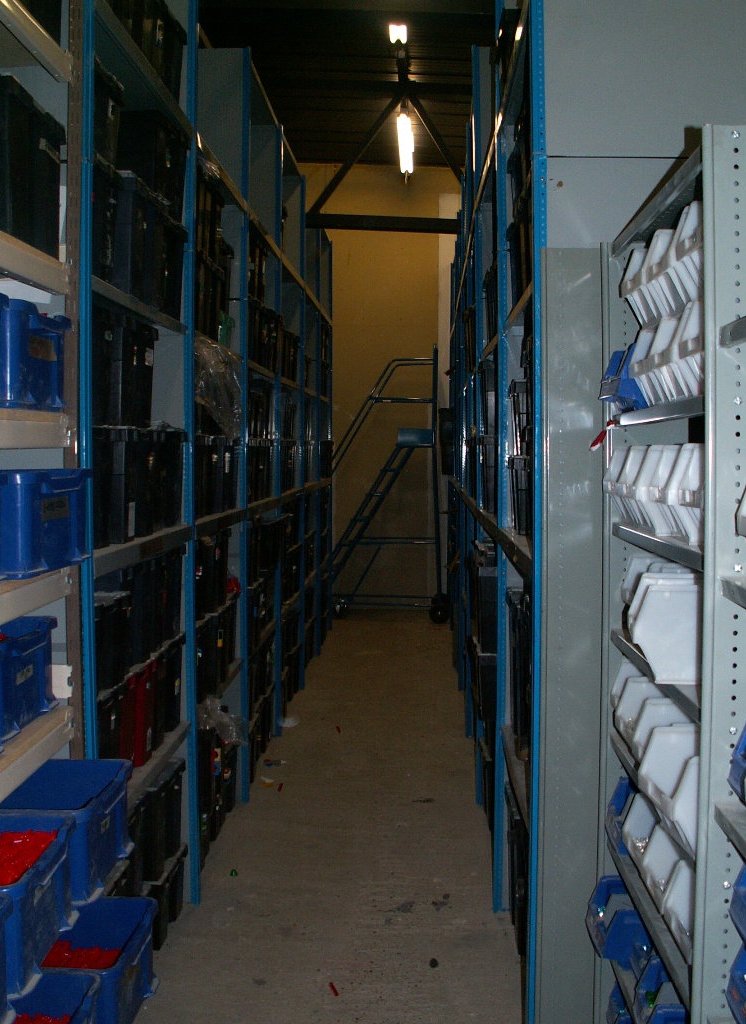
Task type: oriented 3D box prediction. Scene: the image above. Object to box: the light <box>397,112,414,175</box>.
[{"bbox_3d":[0.236,-2.678,7.565,0.110,0.080,1.500,0,4,3],"label":"light"}]

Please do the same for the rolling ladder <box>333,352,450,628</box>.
[{"bbox_3d":[0.070,-0.252,9.002,1.200,2.338,0.710,0,4,7],"label":"rolling ladder"}]

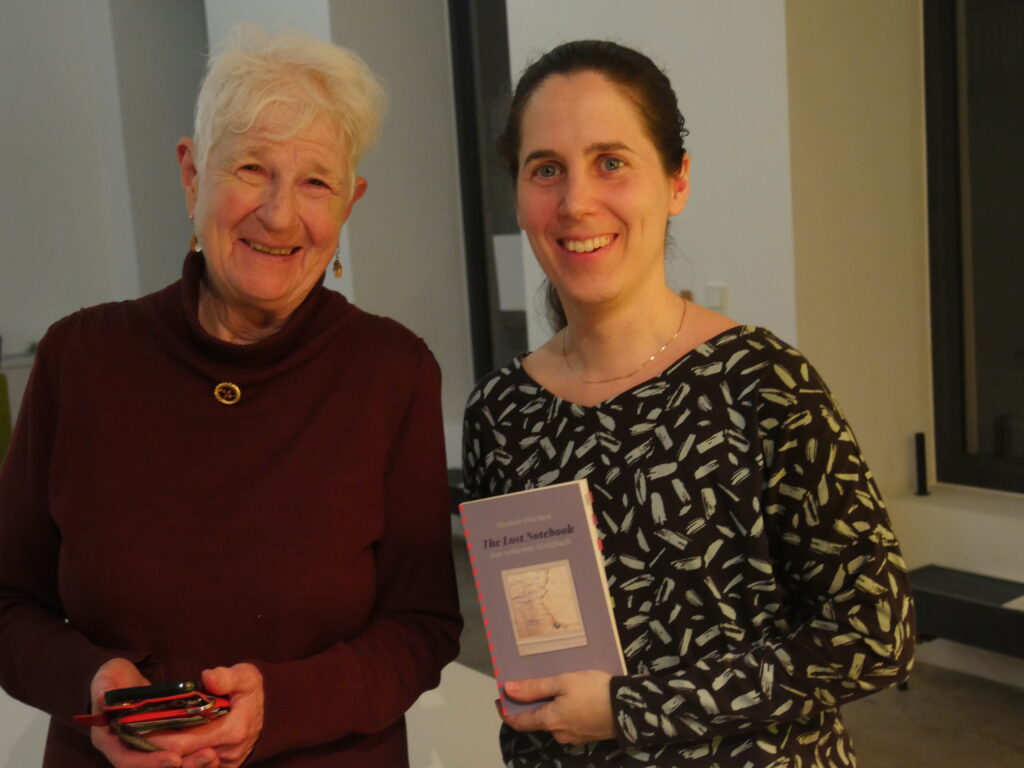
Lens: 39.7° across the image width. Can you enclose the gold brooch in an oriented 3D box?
[{"bbox_3d":[-0.275,0.009,1.370,0.025,0.022,0.006,7,-12,0],"label":"gold brooch"}]

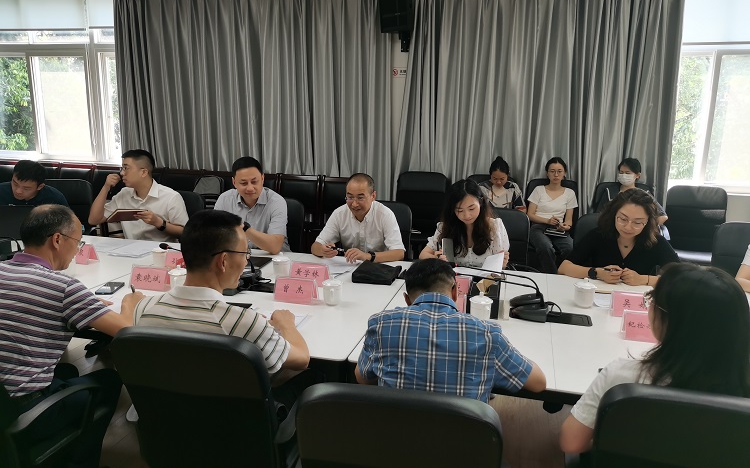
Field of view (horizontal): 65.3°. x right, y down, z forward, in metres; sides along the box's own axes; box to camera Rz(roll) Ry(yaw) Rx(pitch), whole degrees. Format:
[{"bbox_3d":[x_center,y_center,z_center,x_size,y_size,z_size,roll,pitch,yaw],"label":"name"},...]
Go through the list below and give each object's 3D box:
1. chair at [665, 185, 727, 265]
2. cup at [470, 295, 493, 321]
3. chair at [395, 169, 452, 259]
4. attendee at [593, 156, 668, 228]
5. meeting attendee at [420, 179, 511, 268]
[{"bbox_3d":[2.556,0.161,4.604,0.560,1.020,0.600,5,12,16],"label":"chair"},{"bbox_3d":[0.422,0.290,2.298,0.100,0.125,0.100,4,12,15],"label":"cup"},{"bbox_3d":[0.376,-0.004,5.170,0.560,1.020,0.600,4,12,13],"label":"chair"},{"bbox_3d":[2.044,0.037,4.643,0.500,1.220,0.800,5,13,19],"label":"attendee"},{"bbox_3d":[0.509,0.294,3.310,0.490,1.200,0.720,4,12,15],"label":"meeting attendee"}]

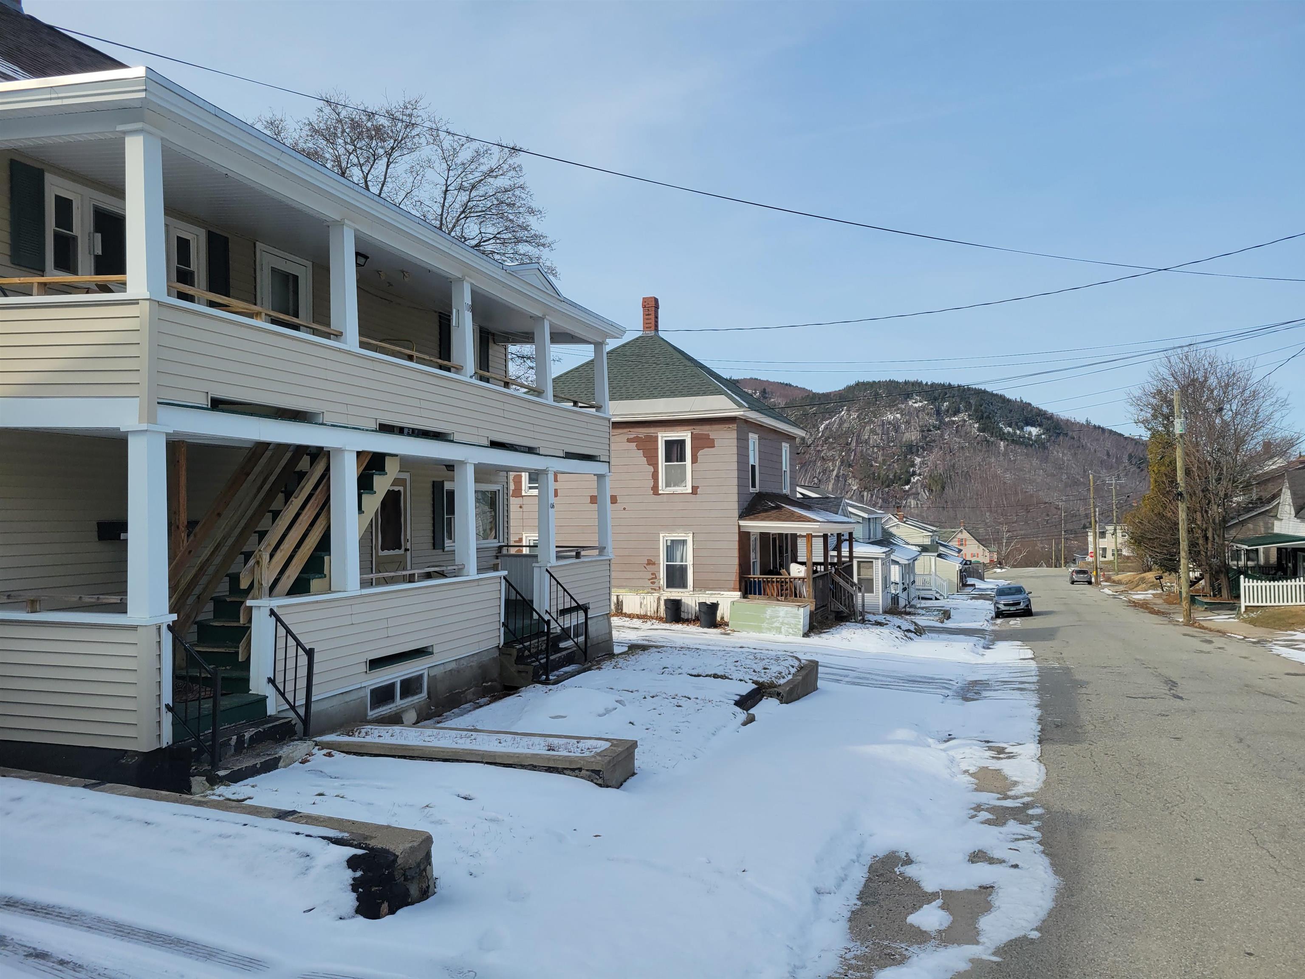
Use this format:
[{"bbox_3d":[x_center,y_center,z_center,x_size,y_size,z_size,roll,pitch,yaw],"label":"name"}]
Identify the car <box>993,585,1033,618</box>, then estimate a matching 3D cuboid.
[{"bbox_3d":[18.935,5.839,51.600,1.870,1.670,4.650,-1,-4,20],"label":"car"}]

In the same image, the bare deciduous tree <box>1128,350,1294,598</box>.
[{"bbox_3d":[28.344,-0.901,49.500,7.260,12.670,7.260,-1,-2,20],"label":"bare deciduous tree"}]

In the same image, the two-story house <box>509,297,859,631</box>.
[{"bbox_3d":[0.855,-1.180,31.058,11.240,10.070,8.580,-1,-2,20],"label":"two-story house"}]

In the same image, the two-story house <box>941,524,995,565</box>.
[{"bbox_3d":[56.152,9.758,177.000,10.000,7.400,10.000,-1,-1,6],"label":"two-story house"}]

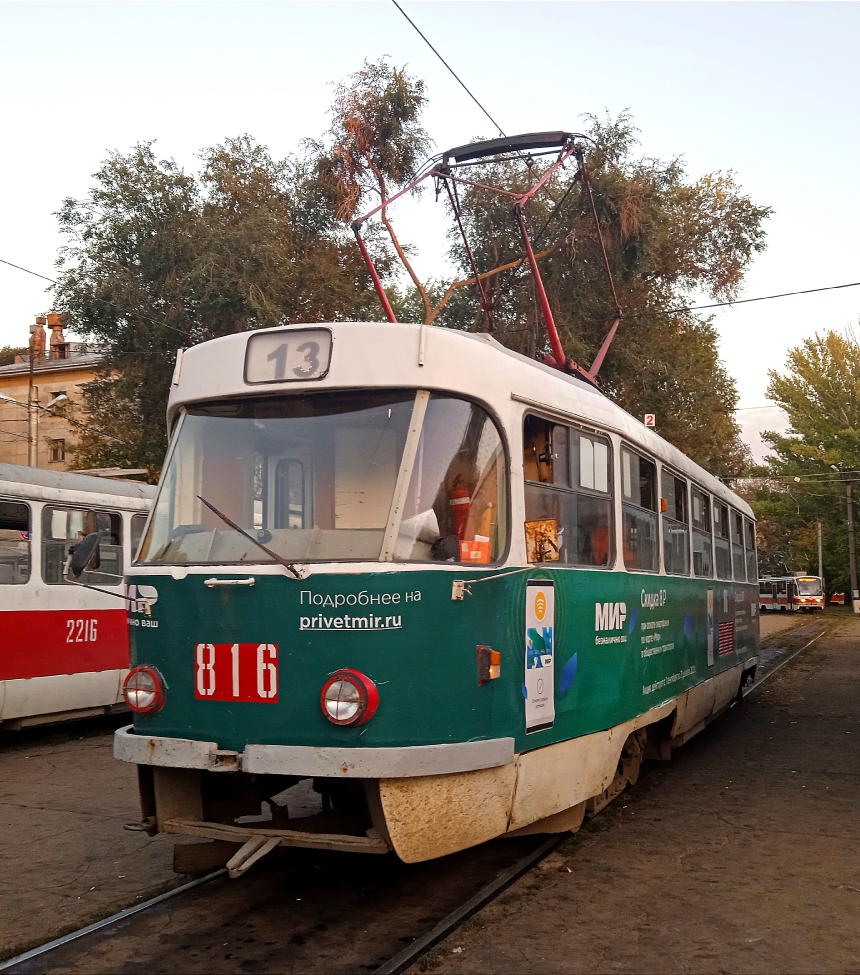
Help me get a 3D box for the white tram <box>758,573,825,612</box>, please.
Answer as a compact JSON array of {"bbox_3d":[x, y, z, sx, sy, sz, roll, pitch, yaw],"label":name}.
[{"bbox_3d":[33.500,10.017,98.500,2.500,3.250,15.200,0,-6,5],"label":"white tram"}]

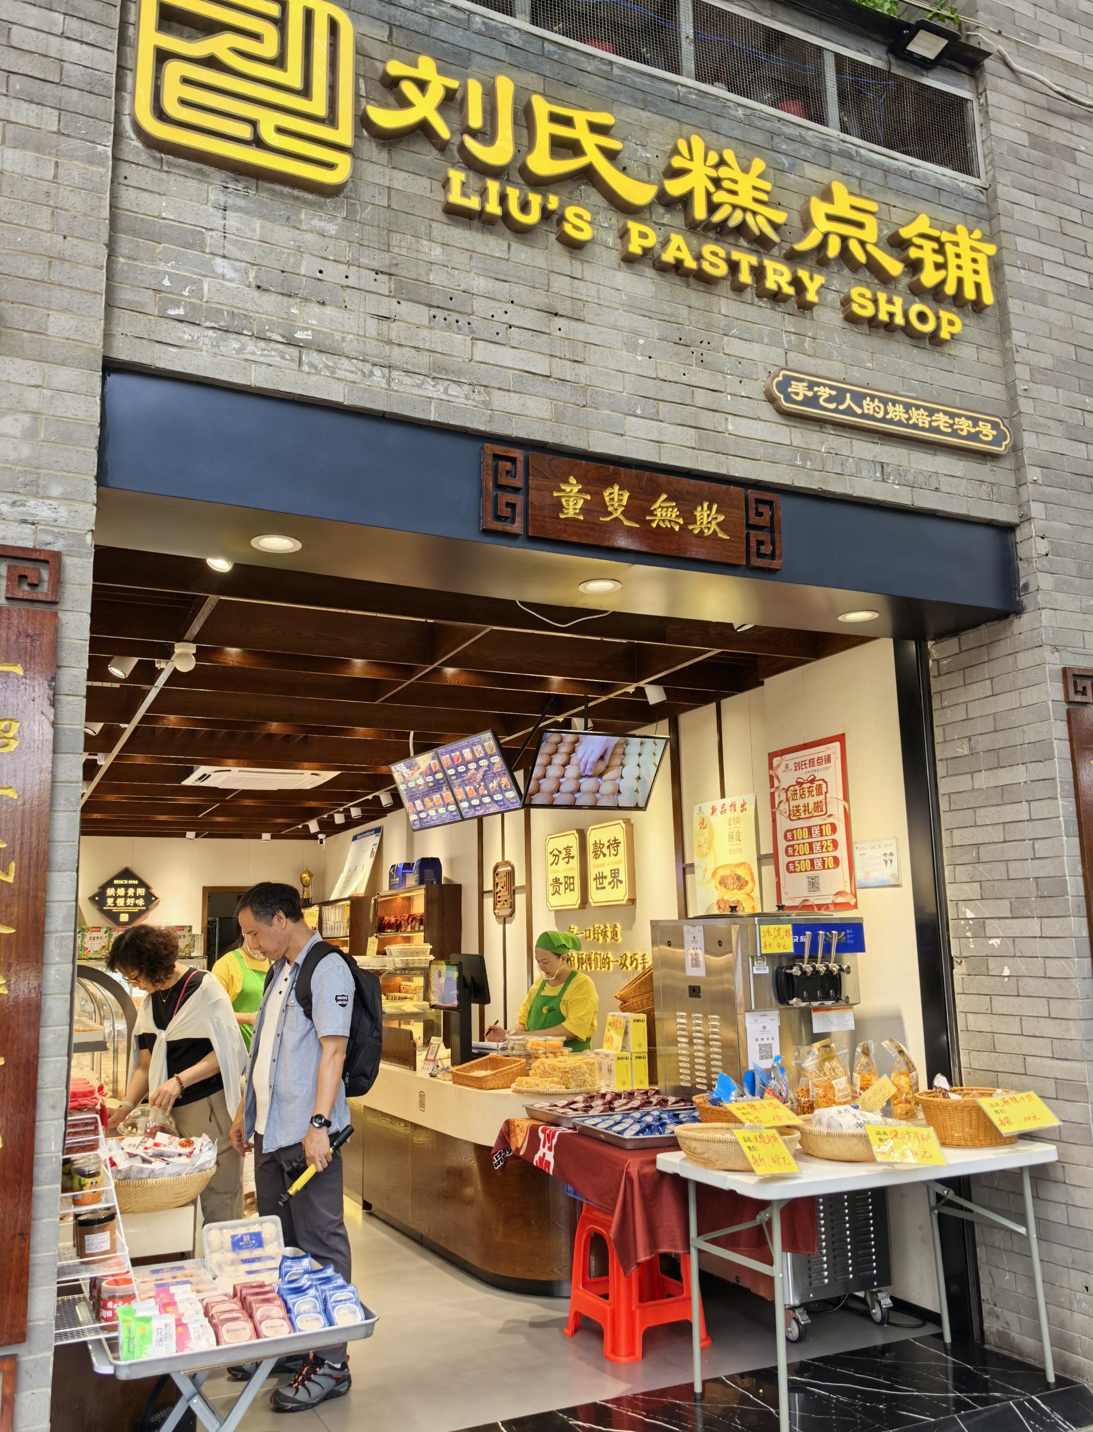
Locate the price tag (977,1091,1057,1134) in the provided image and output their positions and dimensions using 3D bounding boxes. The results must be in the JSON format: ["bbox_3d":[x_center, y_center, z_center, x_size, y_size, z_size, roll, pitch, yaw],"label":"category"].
[{"bbox_3d":[1.548,1.300,3.720,0.210,0.005,0.150,-4,27,-15],"label":"price tag"}]

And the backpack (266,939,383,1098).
[{"bbox_3d":[-0.809,1.081,4.134,0.328,0.535,0.323,4,-12,-25],"label":"backpack"}]

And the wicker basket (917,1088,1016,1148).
[{"bbox_3d":[1.491,1.400,3.958,0.410,0.155,0.300,4,-12,-25],"label":"wicker basket"}]

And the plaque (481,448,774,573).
[{"bbox_3d":[0.292,-0.630,3.524,1.058,0.254,0.035,4,-12,-24],"label":"plaque"}]

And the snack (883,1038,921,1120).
[{"bbox_3d":[1.355,1.383,4.336,0.110,0.285,0.080,3,-12,-21],"label":"snack"}]

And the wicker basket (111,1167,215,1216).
[{"bbox_3d":[-1.284,1.532,3.700,0.420,0.112,0.340,4,-12,-24],"label":"wicker basket"}]

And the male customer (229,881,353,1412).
[{"bbox_3d":[-0.893,1.445,4.016,0.420,1.690,0.480,7,-14,-36],"label":"male customer"}]

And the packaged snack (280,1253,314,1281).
[{"bbox_3d":[-0.663,1.475,3.014,0.082,0.105,0.030,4,-42,-25],"label":"packaged snack"}]

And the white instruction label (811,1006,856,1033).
[{"bbox_3d":[1.119,1.184,4.435,0.197,0.094,0.006,4,-12,-25],"label":"white instruction label"}]

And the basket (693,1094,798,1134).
[{"bbox_3d":[0.716,1.465,4.110,0.364,0.146,0.364,-1,-11,0],"label":"basket"}]

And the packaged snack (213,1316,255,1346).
[{"bbox_3d":[-0.715,1.421,2.621,0.090,0.100,0.030,4,-50,-24],"label":"packaged snack"}]

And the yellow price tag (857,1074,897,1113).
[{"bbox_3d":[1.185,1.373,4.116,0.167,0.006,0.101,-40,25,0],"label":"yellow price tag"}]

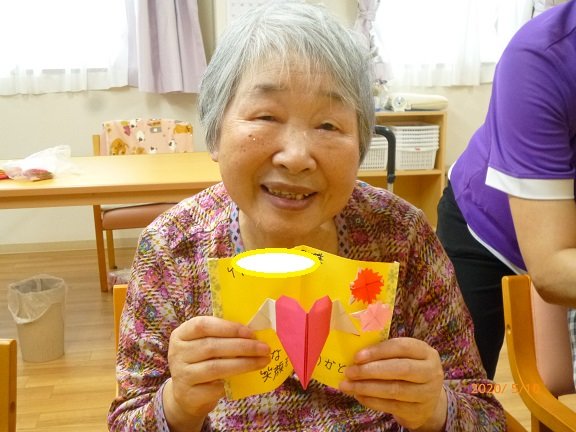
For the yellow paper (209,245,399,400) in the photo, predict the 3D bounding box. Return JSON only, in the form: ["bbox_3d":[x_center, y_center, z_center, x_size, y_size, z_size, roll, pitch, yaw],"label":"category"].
[{"bbox_3d":[0.014,0.095,0.620,0.160,0.130,0.050,1,12,0],"label":"yellow paper"}]

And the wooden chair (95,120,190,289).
[{"bbox_3d":[-0.735,-0.081,3.597,0.540,0.800,0.530,-2,13,-7],"label":"wooden chair"}]

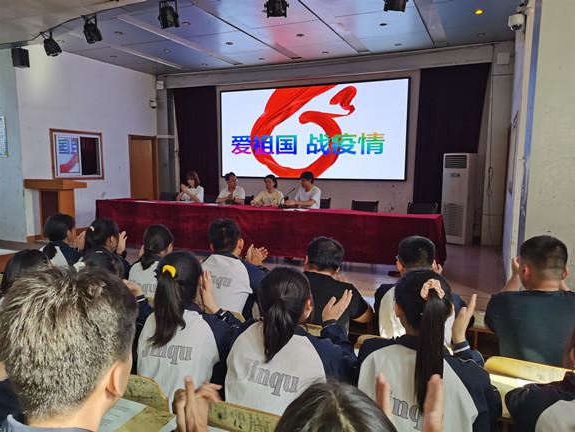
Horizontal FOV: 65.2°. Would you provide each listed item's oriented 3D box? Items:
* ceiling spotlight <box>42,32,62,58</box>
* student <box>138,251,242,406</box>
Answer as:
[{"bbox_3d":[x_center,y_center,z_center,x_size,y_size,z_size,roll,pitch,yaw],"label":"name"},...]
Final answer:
[{"bbox_3d":[-3.841,-2.808,7.321,0.270,0.380,0.270,4,45,25],"label":"ceiling spotlight"},{"bbox_3d":[-0.347,0.728,2.053,0.470,1.220,0.720,3,7,21],"label":"student"}]

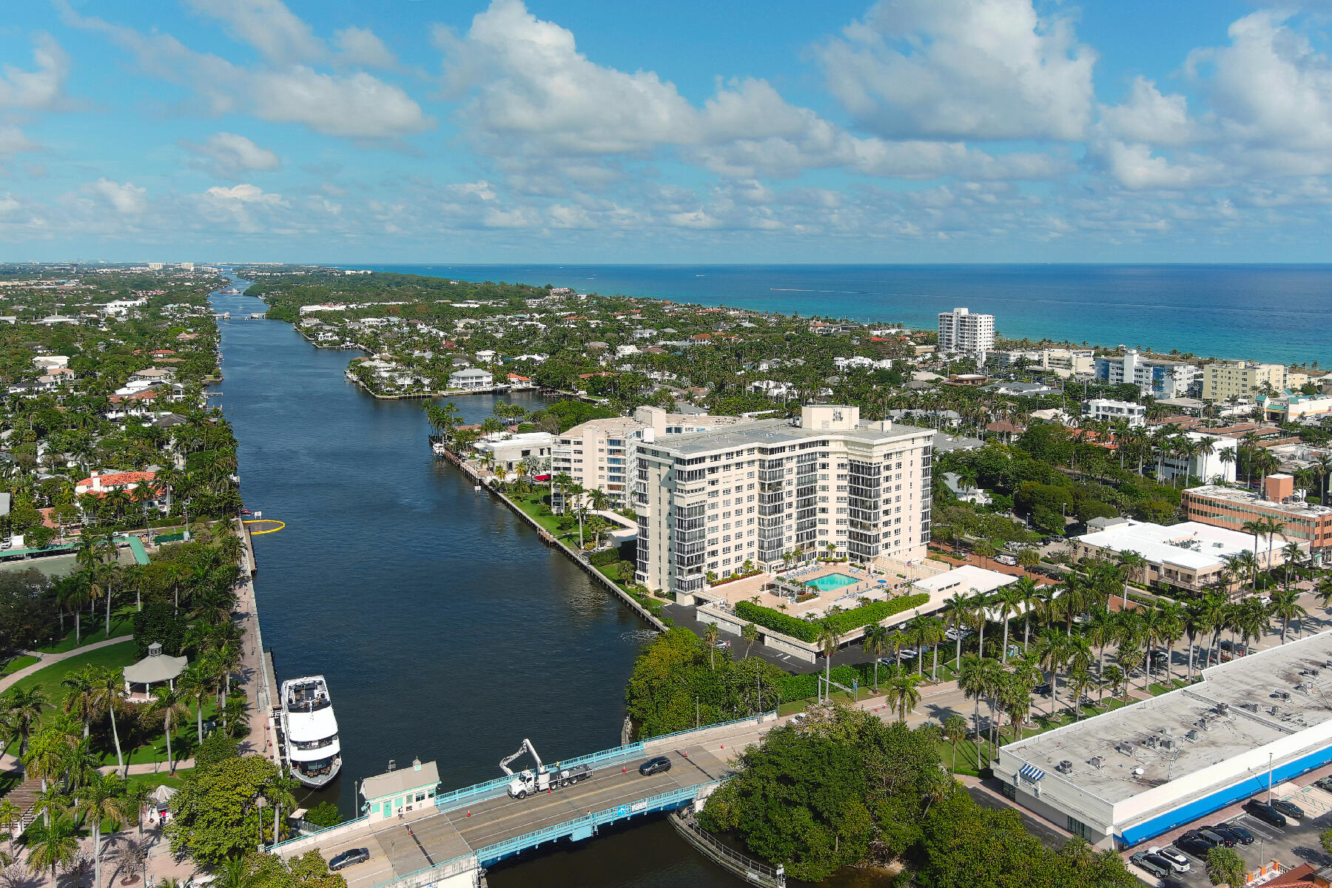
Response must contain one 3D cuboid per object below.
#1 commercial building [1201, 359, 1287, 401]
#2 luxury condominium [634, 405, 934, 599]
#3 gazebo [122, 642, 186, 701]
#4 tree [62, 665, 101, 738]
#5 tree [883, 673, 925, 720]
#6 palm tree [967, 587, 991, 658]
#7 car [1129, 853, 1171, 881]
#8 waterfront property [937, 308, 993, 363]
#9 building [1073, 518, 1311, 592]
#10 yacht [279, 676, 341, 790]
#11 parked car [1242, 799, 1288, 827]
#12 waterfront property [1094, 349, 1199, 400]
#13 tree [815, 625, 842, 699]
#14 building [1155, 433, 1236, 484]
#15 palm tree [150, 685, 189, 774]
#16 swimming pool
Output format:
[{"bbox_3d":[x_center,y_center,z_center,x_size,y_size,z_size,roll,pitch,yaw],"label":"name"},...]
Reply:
[{"bbox_3d":[305.503,-33.371,565.785,26.000,19.500,29.500,-6,11,-30],"label":"commercial building"},{"bbox_3d":[28.530,11.260,260.930,72.660,39.000,44.290,-6,11,-30],"label":"luxury condominium"},{"bbox_3d":[-89.690,39.020,189.200,10.500,8.700,10.500,-6,12,-31],"label":"gazebo"},{"bbox_3d":[-90.004,41.194,166.582,6.600,14.200,6.600,-6,11,-30],"label":"tree"},{"bbox_3d":[35.820,41.530,162.670,5.800,12.790,5.800,-6,11,-30],"label":"tree"},{"bbox_3d":[59.980,34.110,203.250,5.200,13.700,5.200,3,10,17],"label":"palm tree"},{"bbox_3d":[61.160,52.788,135.475,2.000,1.920,4.900,-6,11,-29],"label":"car"},{"bbox_3d":[218.337,-79.168,775.479,17.000,38.500,38.500,-6,11,-30],"label":"waterfront property"},{"bbox_3d":[126.610,26.500,263.120,45.310,8.200,35.200,-6,12,-32],"label":"building"},{"bbox_3d":[-56.275,45.048,170.126,7.300,8.400,32.200,-4,11,-22],"label":"yacht"},{"bbox_3d":[81.290,50.070,145.700,1.920,1.720,4.900,-6,11,-30],"label":"parked car"},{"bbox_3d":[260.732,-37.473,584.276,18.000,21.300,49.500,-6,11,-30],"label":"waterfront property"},{"bbox_3d":[28.172,37.856,185.941,5.100,14.200,5.100,0,10,0],"label":"tree"},{"bbox_3d":[179.800,5.320,365.810,20.500,15.200,16.300,-6,11,-30],"label":"building"},{"bbox_3d":[-72.720,42.050,156.900,6.000,13.800,6.000,-5,11,-26],"label":"palm tree"},{"bbox_3d":[37.500,31.510,241.170,12.200,1.400,7.800,-9,13,-42],"label":"swimming pool"}]

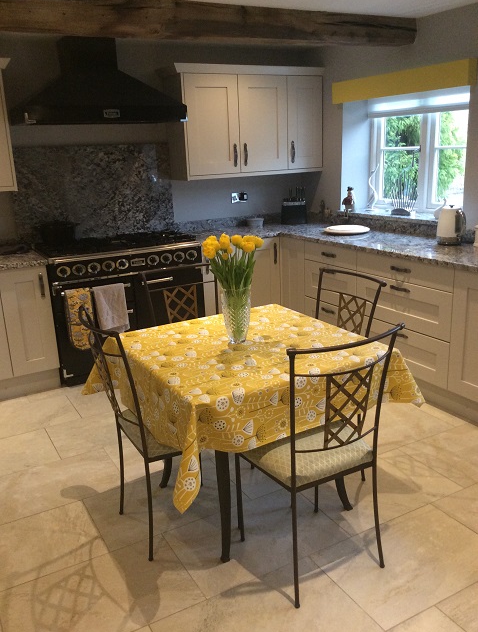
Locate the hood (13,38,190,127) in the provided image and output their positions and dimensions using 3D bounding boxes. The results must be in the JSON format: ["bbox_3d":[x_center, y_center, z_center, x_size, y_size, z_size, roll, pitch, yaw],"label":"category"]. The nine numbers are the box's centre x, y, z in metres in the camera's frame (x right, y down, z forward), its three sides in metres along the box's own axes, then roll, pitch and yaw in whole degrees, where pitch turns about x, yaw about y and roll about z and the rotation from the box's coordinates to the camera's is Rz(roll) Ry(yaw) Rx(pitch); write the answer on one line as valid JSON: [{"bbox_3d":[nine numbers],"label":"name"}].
[{"bbox_3d":[-0.977,-1.620,4.059,1.110,0.575,0.520,-11,18,-27],"label":"hood"}]

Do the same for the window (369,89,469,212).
[{"bbox_3d":[1.376,-1.200,4.383,0.080,0.865,1.185,-11,18,-27],"label":"window"}]

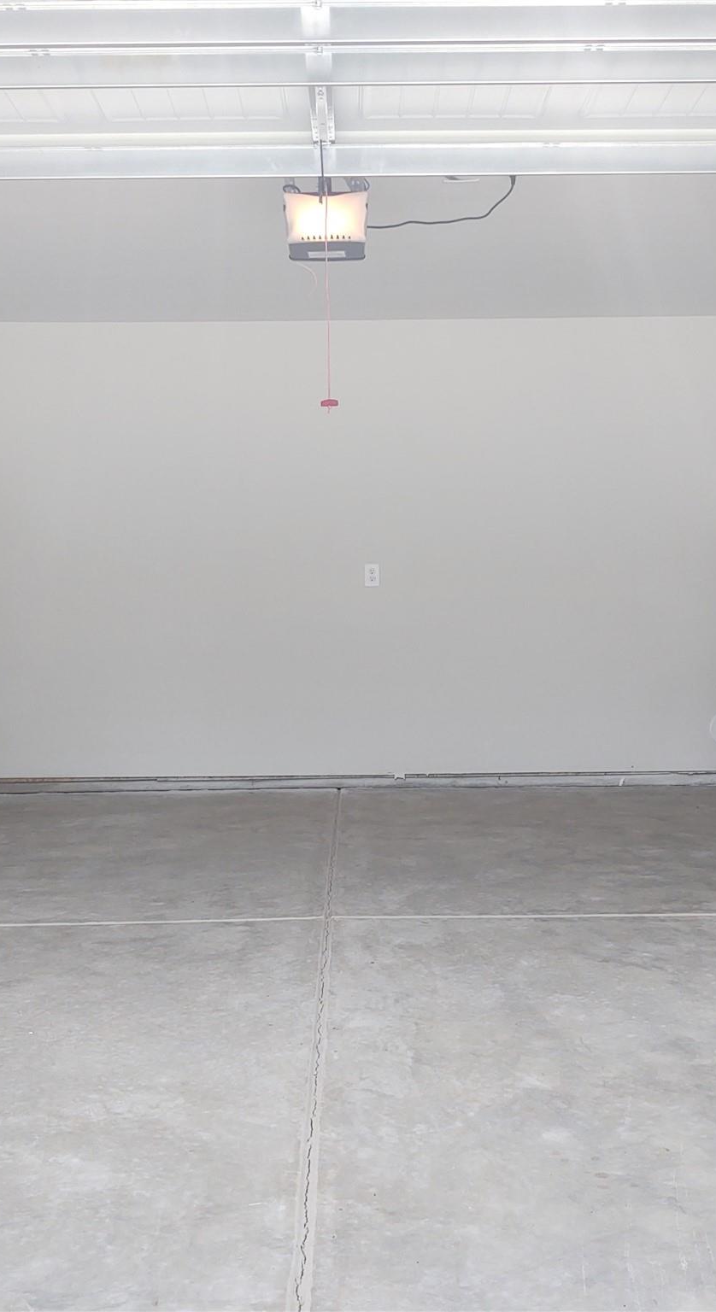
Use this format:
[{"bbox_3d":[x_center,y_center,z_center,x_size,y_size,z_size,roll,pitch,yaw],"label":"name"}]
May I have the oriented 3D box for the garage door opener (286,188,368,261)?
[{"bbox_3d":[-0.104,-1.418,4.550,0.270,0.170,0.300,-1,2,-1],"label":"garage door opener"}]

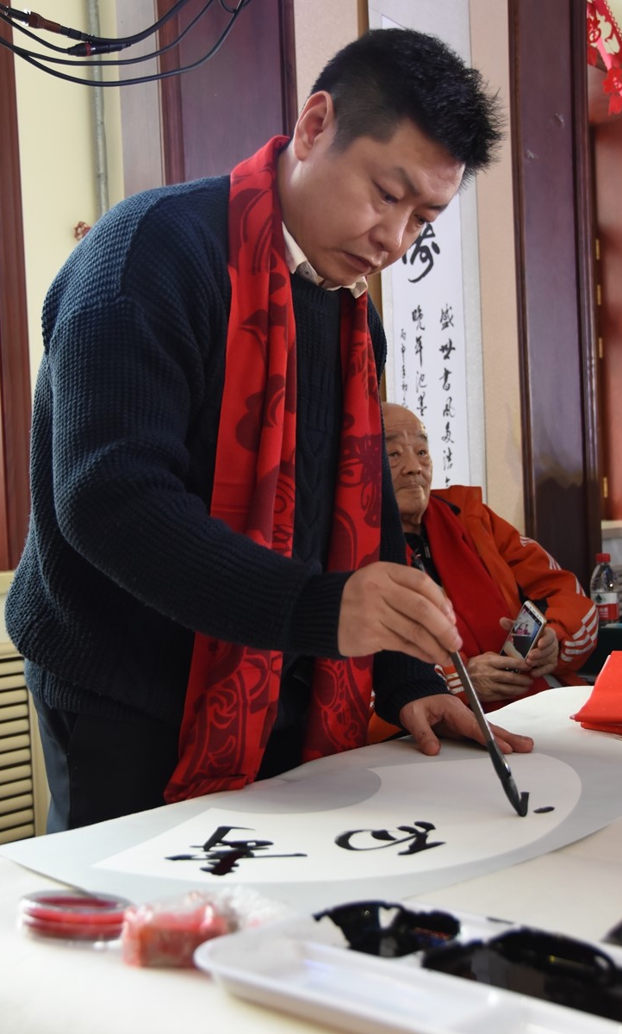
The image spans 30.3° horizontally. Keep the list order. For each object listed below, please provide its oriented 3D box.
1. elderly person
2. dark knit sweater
[{"bbox_3d":[0.280,0.370,2.220,0.620,1.200,0.750,-3,2,-20],"label":"elderly person"},{"bbox_3d":[-0.085,-0.055,1.200,0.410,0.570,0.510,0,3,45],"label":"dark knit sweater"}]

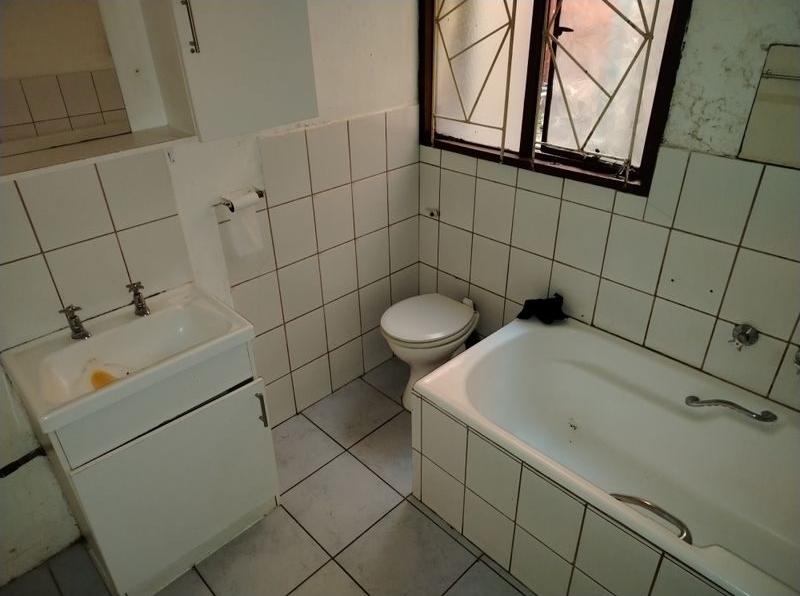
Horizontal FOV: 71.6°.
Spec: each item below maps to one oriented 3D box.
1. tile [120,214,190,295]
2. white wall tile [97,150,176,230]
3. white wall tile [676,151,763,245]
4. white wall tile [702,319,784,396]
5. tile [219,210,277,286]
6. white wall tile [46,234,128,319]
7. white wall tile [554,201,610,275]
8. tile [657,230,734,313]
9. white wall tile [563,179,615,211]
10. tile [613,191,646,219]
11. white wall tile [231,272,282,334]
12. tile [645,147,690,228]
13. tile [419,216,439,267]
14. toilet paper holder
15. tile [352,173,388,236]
[{"bbox_3d":[-0.795,-0.130,1.815,0.197,0.245,0.010,-27,38,-37],"label":"tile"},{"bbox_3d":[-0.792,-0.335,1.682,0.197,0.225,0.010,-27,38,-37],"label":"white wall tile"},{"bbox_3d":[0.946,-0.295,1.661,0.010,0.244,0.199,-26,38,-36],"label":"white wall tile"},{"bbox_3d":[1.113,0.192,1.803,0.010,0.215,0.202,-27,38,-37],"label":"white wall tile"},{"bbox_3d":[-0.558,-0.185,2.048,0.199,0.249,0.010,-27,38,-37],"label":"tile"},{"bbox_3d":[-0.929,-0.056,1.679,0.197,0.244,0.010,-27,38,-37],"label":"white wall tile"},{"bbox_3d":[0.681,-0.223,2.072,0.010,0.251,0.202,-27,38,-37],"label":"white wall tile"},{"bbox_3d":[0.963,-0.082,1.807,0.010,0.249,0.201,-27,38,-37],"label":"tile"},{"bbox_3d":[0.674,-0.367,1.980,0.010,0.078,0.201,-27,38,-37],"label":"white wall tile"},{"bbox_3d":[0.783,-0.314,1.882,0.010,0.079,0.105,-27,38,-37],"label":"tile"},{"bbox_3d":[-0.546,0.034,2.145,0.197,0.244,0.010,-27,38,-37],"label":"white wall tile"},{"bbox_3d":[0.860,-0.352,1.789,0.010,0.246,0.090,-27,38,-37],"label":"tile"},{"bbox_3d":[0.142,-0.273,2.676,0.010,0.248,0.122,-27,38,-37],"label":"tile"},{"bbox_3d":[-0.543,-0.326,1.885,0.155,0.055,0.075,-27,38,-37],"label":"toilet paper holder"},{"bbox_3d":[-0.129,-0.404,2.420,0.199,0.251,0.010,-27,38,-37],"label":"tile"}]

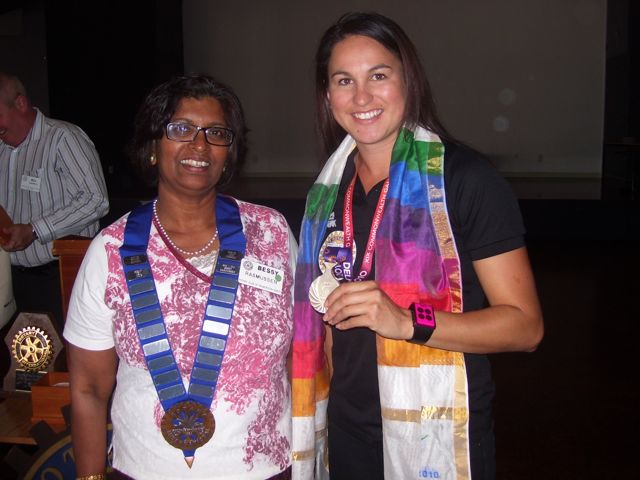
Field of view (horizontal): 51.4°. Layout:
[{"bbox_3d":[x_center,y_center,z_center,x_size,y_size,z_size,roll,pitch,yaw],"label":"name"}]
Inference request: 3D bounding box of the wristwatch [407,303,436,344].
[{"bbox_3d":[0.164,0.138,1.120,0.042,0.064,0.056,10,-26,-24],"label":"wristwatch"}]

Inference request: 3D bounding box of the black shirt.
[{"bbox_3d":[0.158,0.080,1.275,0.460,0.570,0.270,0,6,25],"label":"black shirt"}]

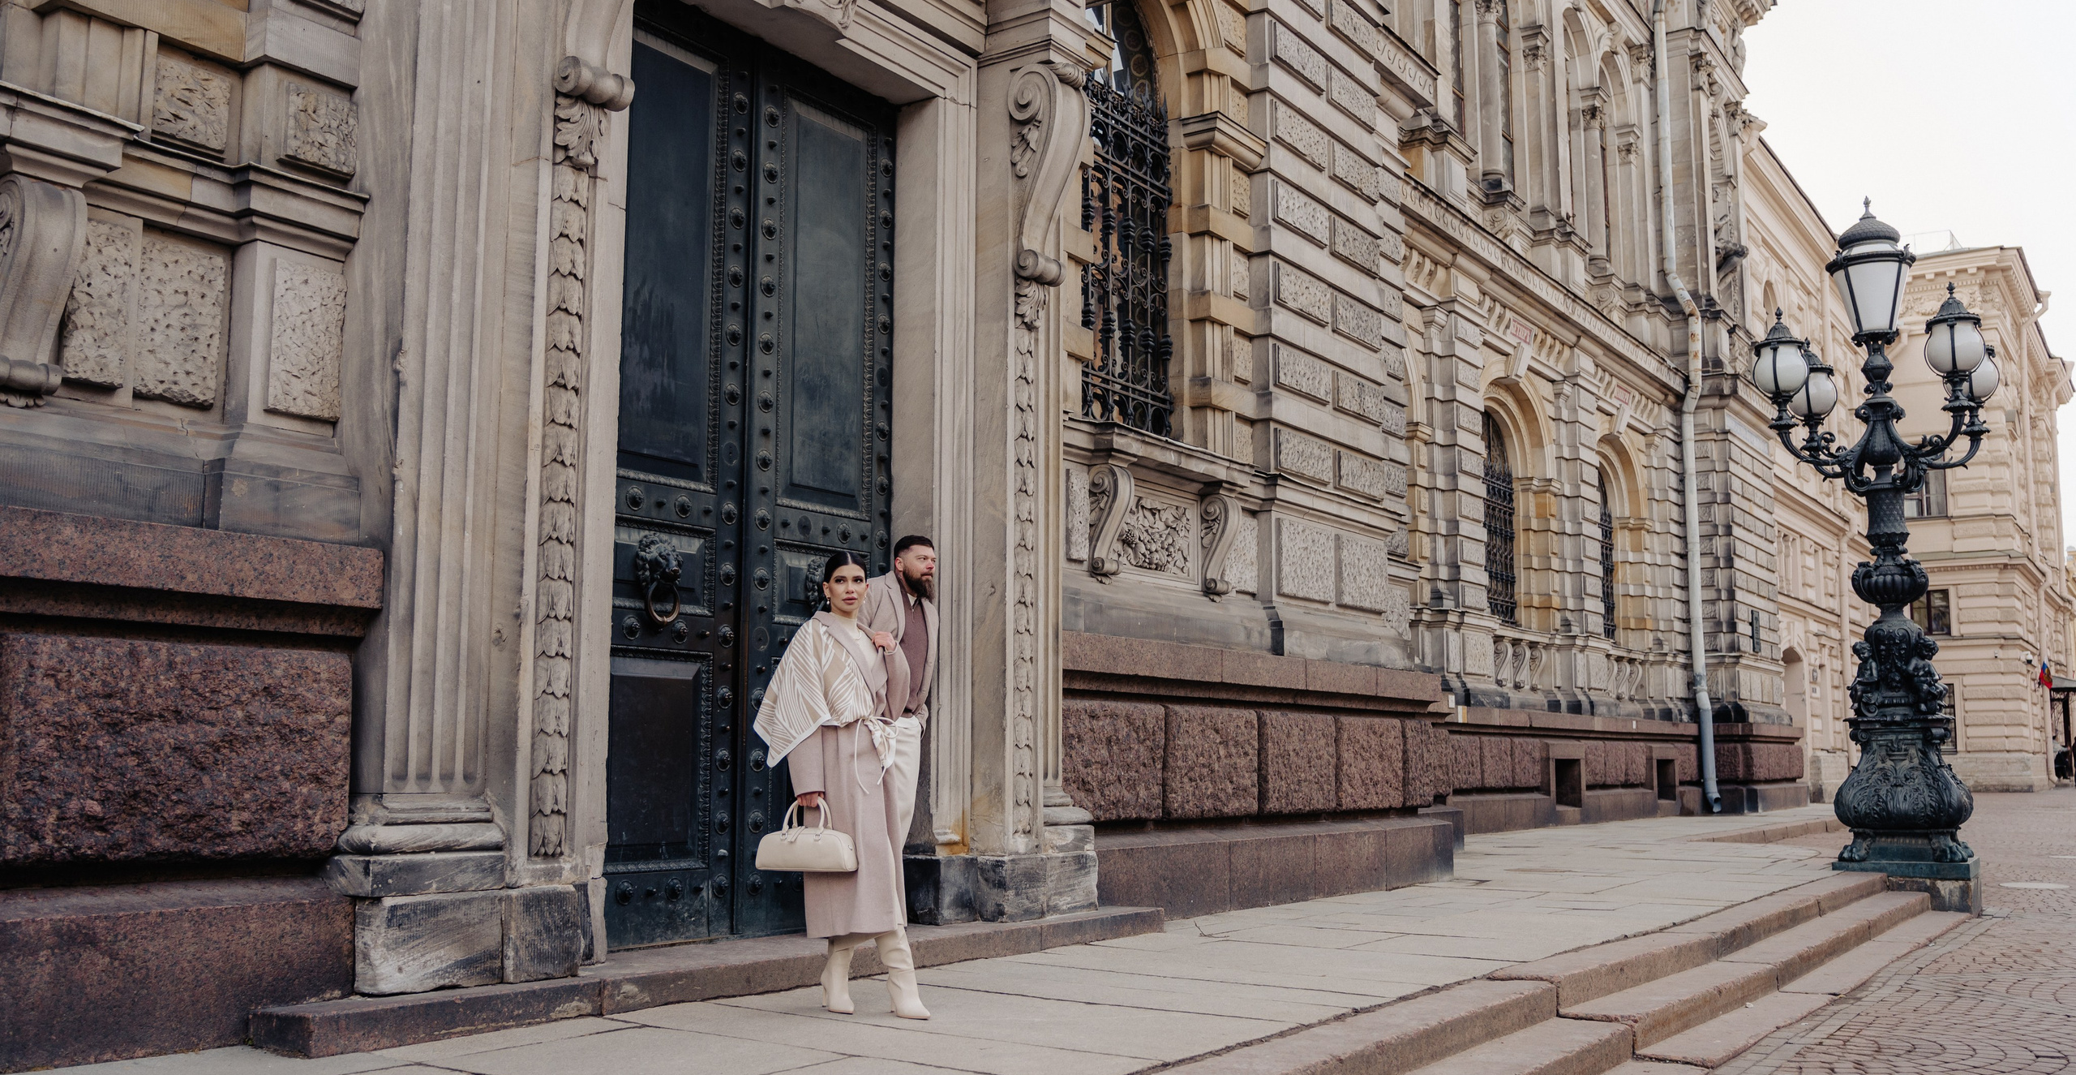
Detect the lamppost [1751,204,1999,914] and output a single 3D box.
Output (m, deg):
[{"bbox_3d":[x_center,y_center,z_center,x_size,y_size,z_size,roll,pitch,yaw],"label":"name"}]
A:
[{"bbox_3d":[7.441,0.055,14.160,2.100,6.241,2.100,-6,-10,36],"label":"lamppost"}]

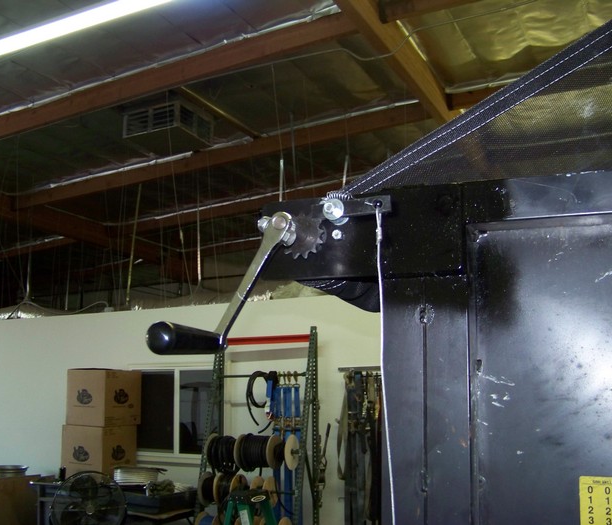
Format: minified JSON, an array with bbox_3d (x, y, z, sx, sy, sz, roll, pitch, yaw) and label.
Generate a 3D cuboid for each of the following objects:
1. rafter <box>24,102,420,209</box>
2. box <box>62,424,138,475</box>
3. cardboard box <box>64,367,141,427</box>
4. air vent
[{"bbox_3d":[-1.737,-1.543,11.219,7.571,0.295,0.090,-8,-13,26],"label":"rafter"},{"bbox_3d":[-2.285,2.118,8.070,0.570,0.600,0.570,-6,-11,26],"label":"box"},{"bbox_3d":[-2.268,1.533,8.229,0.570,0.600,0.570,-6,-12,29],"label":"cardboard box"},{"bbox_3d":[-1.770,-1.700,9.450,0.820,0.320,0.800,-6,-11,26],"label":"air vent"}]

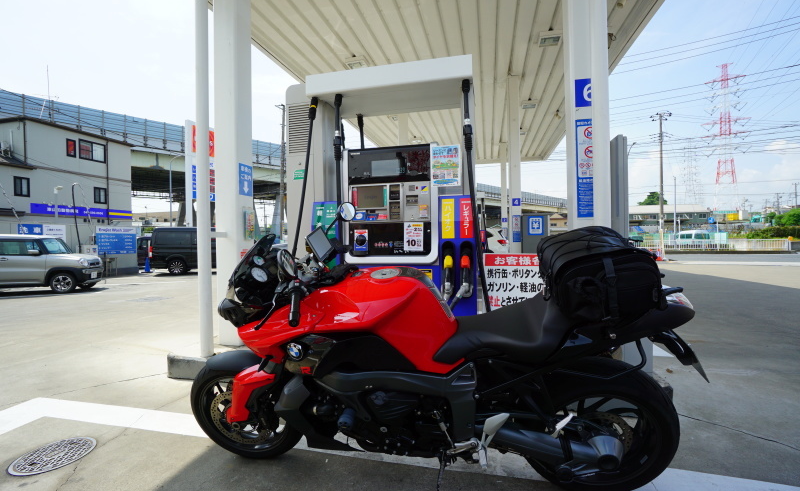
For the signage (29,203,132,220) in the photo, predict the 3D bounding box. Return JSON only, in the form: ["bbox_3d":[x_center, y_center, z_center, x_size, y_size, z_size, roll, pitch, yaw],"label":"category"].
[{"bbox_3d":[-15.070,-1.600,17.100,0.100,0.430,4.300,-1,0,15],"label":"signage"}]

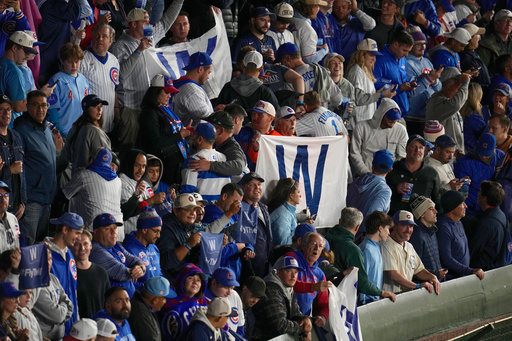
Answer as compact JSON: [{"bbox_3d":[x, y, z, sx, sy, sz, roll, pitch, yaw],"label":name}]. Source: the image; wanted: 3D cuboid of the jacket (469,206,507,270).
[{"bbox_3d":[1.979,0.630,48.400,0.320,0.670,0.470,9,19,27],"label":"jacket"}]

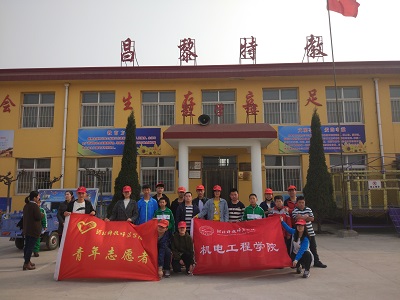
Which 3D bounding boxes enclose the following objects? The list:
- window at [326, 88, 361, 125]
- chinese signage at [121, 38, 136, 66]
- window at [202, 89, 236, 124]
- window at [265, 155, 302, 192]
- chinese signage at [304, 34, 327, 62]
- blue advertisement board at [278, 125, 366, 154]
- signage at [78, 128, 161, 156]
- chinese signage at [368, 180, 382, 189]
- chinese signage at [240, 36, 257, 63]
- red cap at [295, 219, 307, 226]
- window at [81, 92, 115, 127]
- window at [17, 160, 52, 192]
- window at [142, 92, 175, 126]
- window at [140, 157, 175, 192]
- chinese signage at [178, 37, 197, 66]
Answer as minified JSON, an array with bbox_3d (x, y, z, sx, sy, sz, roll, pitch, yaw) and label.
[{"bbox_3d":[7.363,-2.263,16.400,1.778,1.859,0.150,-1,-7,2],"label":"window"},{"bbox_3d":[-3.831,-5.246,17.372,0.797,1.622,0.250,-1,-7,2],"label":"chinese signage"},{"bbox_3d":[1.009,-2.195,16.644,1.778,1.859,0.150,-1,-7,2],"label":"window"},{"bbox_3d":[4.186,1.187,16.093,1.778,1.859,0.150,-1,-7,2],"label":"window"},{"bbox_3d":[6.101,-5.317,16.985,1.191,1.543,0.250,-1,-7,2],"label":"chinese signage"},{"bbox_3d":[5.926,-0.516,15.694,4.139,1.321,0.080,-1,-7,2],"label":"blue advertisement board"},{"bbox_3d":[-4.006,-0.403,16.108,4.183,1.345,0.080,-1,-7,2],"label":"signage"},{"bbox_3d":[6.536,1.301,12.062,0.464,0.326,0.030,-1,-7,2],"label":"chinese signage"},{"bbox_3d":[2.516,-5.184,16.611,0.847,1.329,0.120,-1,-7,2],"label":"chinese signage"},{"bbox_3d":[1.923,1.381,6.179,0.200,0.140,0.260,-3,-7,17],"label":"red cap"},{"bbox_3d":[-5.322,-2.118,16.887,1.778,1.859,0.150,-1,-7,2],"label":"window"},{"bbox_3d":[-8.363,1.341,16.246,1.720,1.795,0.150,-1,-7,2],"label":"window"},{"bbox_3d":[-2.148,-2.145,16.764,1.778,1.859,0.150,-1,-7,2],"label":"window"},{"bbox_3d":[-2.062,1.243,15.986,1.700,1.774,0.150,-1,-7,2],"label":"window"},{"bbox_3d":[-0.637,-5.233,17.243,1.042,1.519,0.250,-1,-7,2],"label":"chinese signage"}]

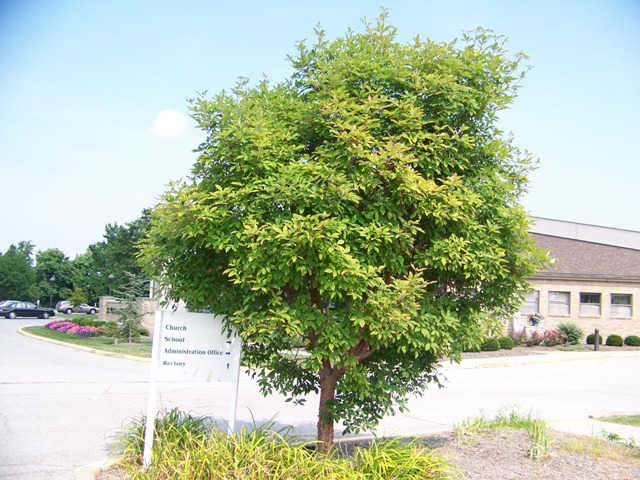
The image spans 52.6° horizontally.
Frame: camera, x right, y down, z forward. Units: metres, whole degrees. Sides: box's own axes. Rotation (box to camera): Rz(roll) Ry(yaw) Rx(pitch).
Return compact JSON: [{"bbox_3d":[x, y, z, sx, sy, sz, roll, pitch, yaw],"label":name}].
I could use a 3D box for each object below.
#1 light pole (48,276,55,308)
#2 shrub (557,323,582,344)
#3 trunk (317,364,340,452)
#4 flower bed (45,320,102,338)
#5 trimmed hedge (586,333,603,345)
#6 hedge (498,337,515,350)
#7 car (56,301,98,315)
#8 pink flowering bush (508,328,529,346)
[{"bbox_3d":[-34.828,6.919,84.000,0.580,4.200,0.580,2,-6,0],"label":"light pole"},{"bbox_3d":[13.522,5.084,35.000,1.350,1.180,1.300,2,-6,0],"label":"shrub"},{"bbox_3d":[0.085,1.784,6.850,0.230,0.970,0.200,2,-6,0],"label":"trunk"},{"bbox_3d":[-10.926,3.983,28.800,2.100,0.450,6.300,6,-7,-31],"label":"flower bed"},{"bbox_3d":[15.299,5.513,36.000,0.900,0.660,0.900,2,-6,0],"label":"trimmed hedge"},{"bbox_3d":[8.637,4.798,30.000,0.800,0.620,0.800,2,-6,0],"label":"hedge"},{"bbox_3d":[-27.617,7.765,74.000,4.600,1.570,1.800,7,-8,-38],"label":"car"},{"bbox_3d":[10.062,4.942,32.800,1.000,0.920,0.950,2,-6,0],"label":"pink flowering bush"}]

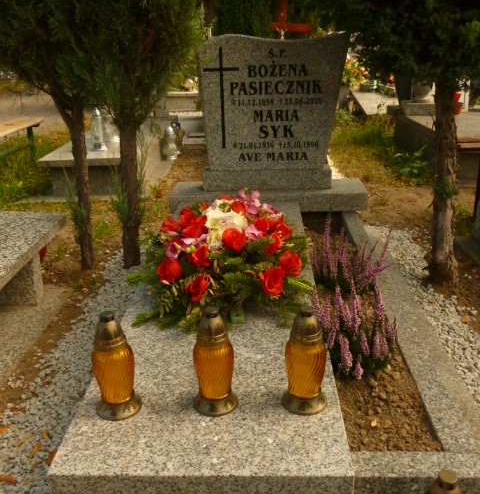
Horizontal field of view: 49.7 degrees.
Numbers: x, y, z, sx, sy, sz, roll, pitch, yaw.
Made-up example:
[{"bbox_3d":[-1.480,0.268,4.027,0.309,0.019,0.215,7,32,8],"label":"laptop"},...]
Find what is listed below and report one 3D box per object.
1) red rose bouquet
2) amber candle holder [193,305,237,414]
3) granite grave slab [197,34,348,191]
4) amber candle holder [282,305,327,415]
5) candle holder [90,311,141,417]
[{"bbox_3d":[-0.059,0.001,1.632,0.572,0.301,0.478,-1,23,3],"label":"red rose bouquet"},{"bbox_3d":[-0.057,0.241,1.141,0.102,0.241,0.102,-1,23,3],"label":"amber candle holder"},{"bbox_3d":[0.152,-0.629,2.466,0.674,0.715,0.115,-1,23,3],"label":"granite grave slab"},{"bbox_3d":[0.145,0.239,1.132,0.102,0.241,0.102,-1,23,3],"label":"amber candle holder"},{"bbox_3d":[-0.279,0.250,1.138,0.102,0.241,0.102,-1,23,3],"label":"candle holder"}]

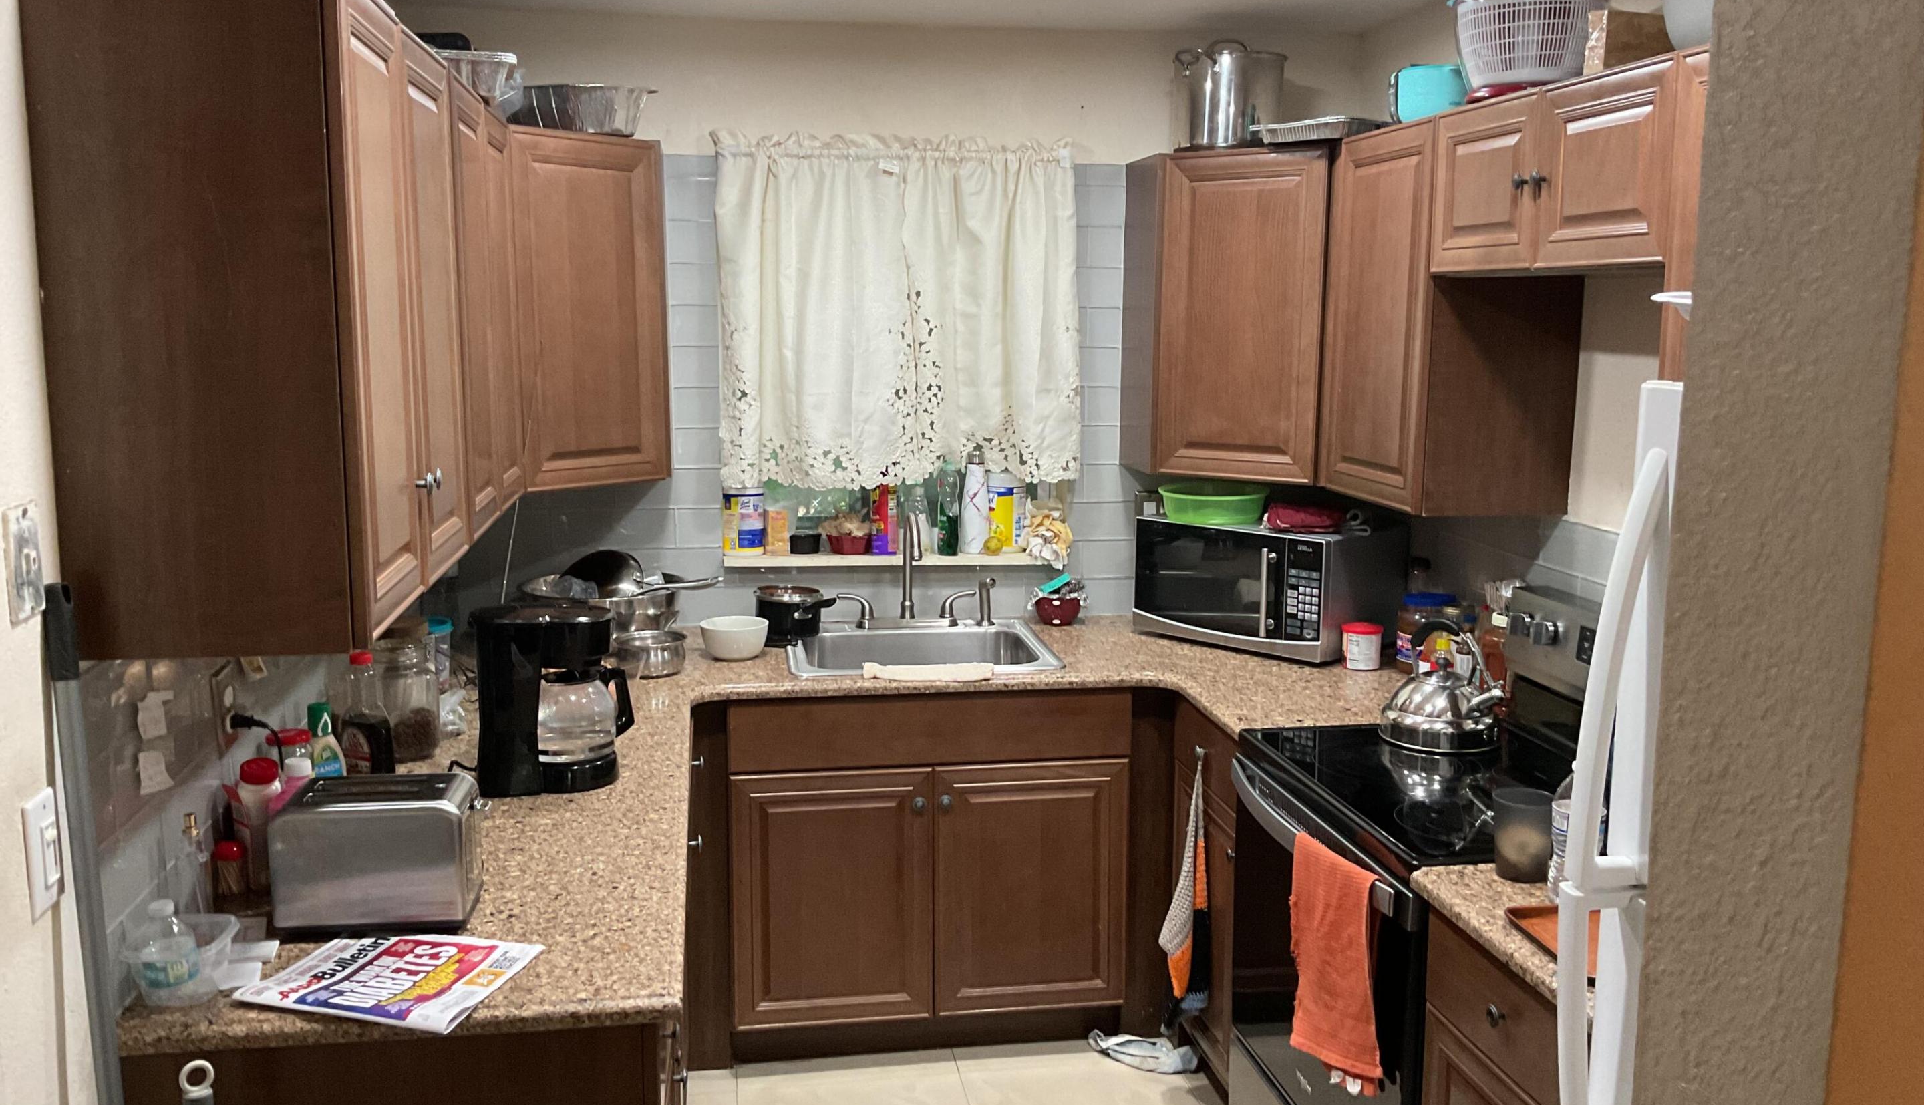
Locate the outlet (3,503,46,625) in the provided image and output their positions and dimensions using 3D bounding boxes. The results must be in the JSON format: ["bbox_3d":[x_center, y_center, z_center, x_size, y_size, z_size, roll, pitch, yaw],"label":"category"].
[{"bbox_3d":[-0.935,0.012,1.606,0.012,0.115,0.077,-1,9,-9],"label":"outlet"}]

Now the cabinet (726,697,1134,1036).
[{"bbox_3d":[-0.110,0.642,3.893,0.898,0.752,0.590,-1,9,-9],"label":"cabinet"}]

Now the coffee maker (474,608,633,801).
[{"bbox_3d":[-0.691,0.243,2.750,0.264,0.296,0.178,0,9,-5],"label":"coffee maker"}]

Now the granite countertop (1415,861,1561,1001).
[{"bbox_3d":[1.028,0.529,2.145,0.650,0.035,0.600,-1,9,-9],"label":"granite countertop"}]

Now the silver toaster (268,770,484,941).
[{"bbox_3d":[-0.795,0.407,2.215,0.260,0.177,0.170,-1,9,-9],"label":"silver toaster"}]

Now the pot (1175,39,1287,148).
[{"bbox_3d":[0.649,-1.097,3.953,0.270,0.265,0.330,8,12,41],"label":"pot"}]

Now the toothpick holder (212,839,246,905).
[{"bbox_3d":[-0.995,0.431,2.188,0.039,0.081,0.039,-1,8,-9],"label":"toothpick holder"}]

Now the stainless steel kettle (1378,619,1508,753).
[{"bbox_3d":[0.925,0.243,3.051,0.225,0.235,0.265,-5,10,-31],"label":"stainless steel kettle"}]

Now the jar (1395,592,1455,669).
[{"bbox_3d":[1.038,0.186,3.616,0.125,0.178,0.125,0,9,0],"label":"jar"}]

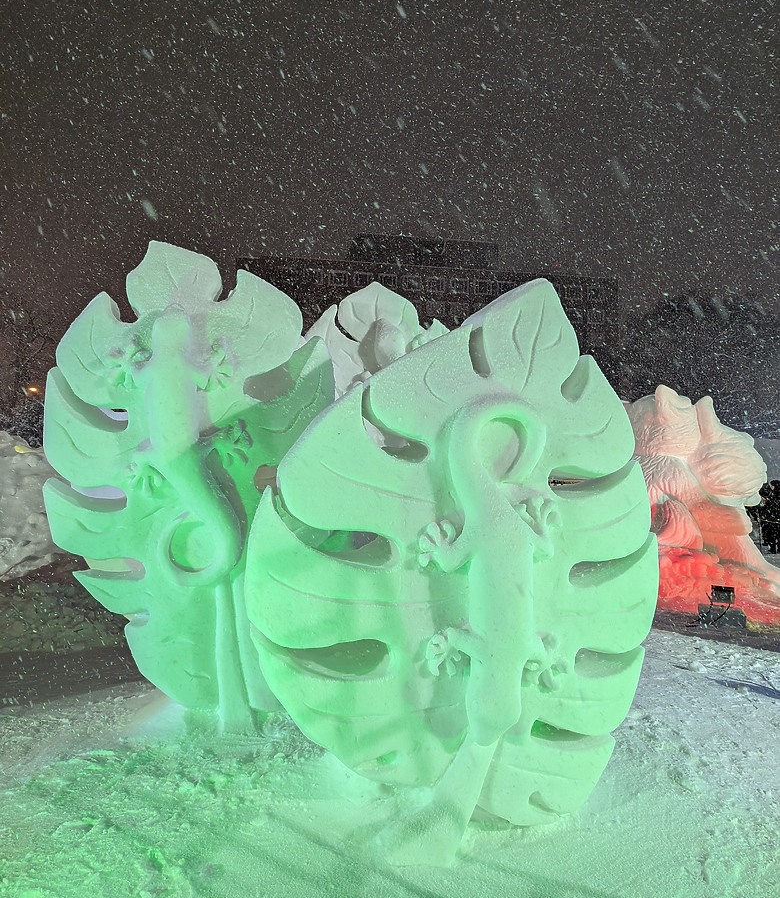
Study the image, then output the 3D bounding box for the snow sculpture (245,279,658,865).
[{"bbox_3d":[0.270,0.472,3.184,1.780,2.400,0.750,0,-2,5],"label":"snow sculpture"}]

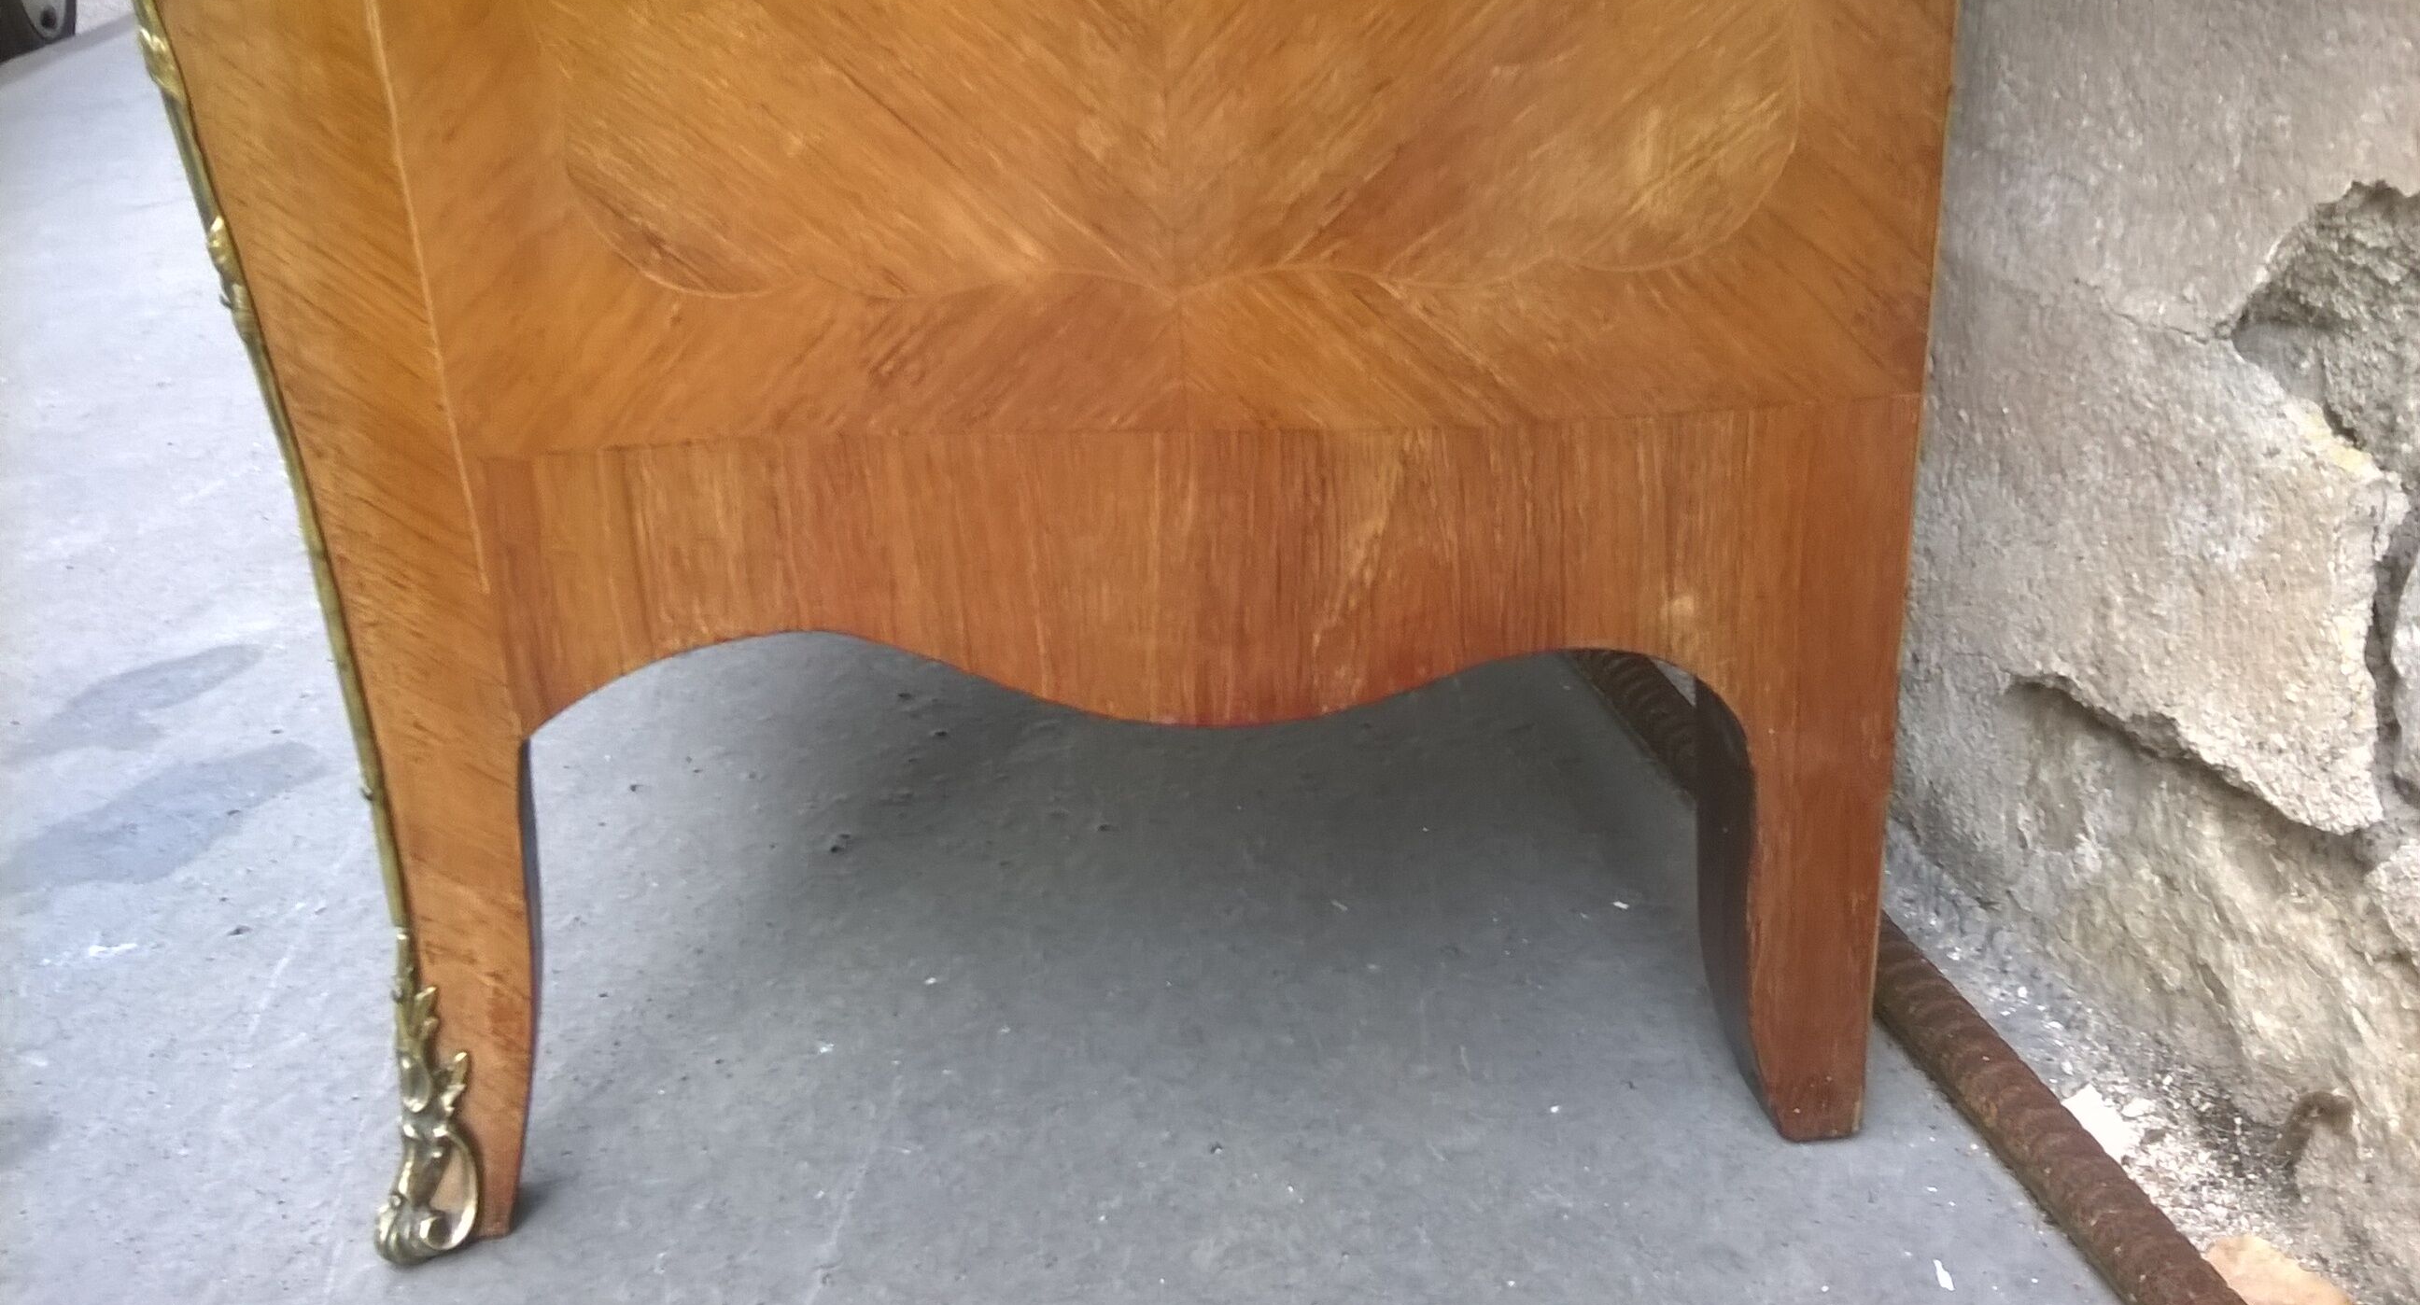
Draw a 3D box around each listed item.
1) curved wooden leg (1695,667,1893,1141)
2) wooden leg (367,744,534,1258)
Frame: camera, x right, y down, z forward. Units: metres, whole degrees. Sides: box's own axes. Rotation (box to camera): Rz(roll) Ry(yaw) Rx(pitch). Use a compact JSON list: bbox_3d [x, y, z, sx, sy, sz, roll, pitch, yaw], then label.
[{"bbox_3d":[0.179,0.074,0.672,0.056,0.162,0.049,-4,20,-6],"label":"curved wooden leg"},{"bbox_3d":[-0.228,0.100,0.627,0.056,0.164,0.046,-4,20,-6],"label":"wooden leg"}]

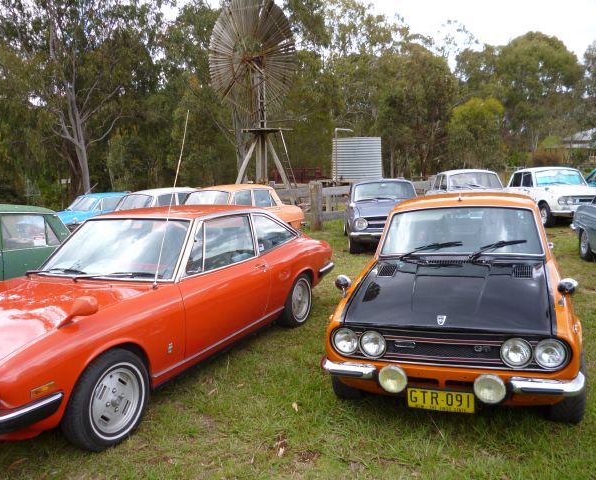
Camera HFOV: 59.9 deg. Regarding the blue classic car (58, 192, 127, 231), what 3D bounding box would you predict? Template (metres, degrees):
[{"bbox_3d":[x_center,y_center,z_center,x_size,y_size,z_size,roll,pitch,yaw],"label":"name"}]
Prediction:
[{"bbox_3d":[-5.426,-0.644,14.519,1.500,1.390,4.050,4,10,39],"label":"blue classic car"}]

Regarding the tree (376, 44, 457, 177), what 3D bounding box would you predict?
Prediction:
[{"bbox_3d":[7.782,-8.374,34.000,5.254,8.932,5.254,0,8,13],"label":"tree"}]

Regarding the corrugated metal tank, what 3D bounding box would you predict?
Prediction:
[{"bbox_3d":[1.789,-2.433,15.500,1.482,1.302,1.482,-1,8,7],"label":"corrugated metal tank"}]

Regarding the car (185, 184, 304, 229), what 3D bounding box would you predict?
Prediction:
[{"bbox_3d":[-1.548,-0.448,11.023,1.500,1.390,4.050,4,10,36],"label":"car"}]

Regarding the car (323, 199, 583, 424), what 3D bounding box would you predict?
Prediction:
[{"bbox_3d":[1.478,0.290,4.692,1.500,1.330,4.000,1,8,21],"label":"car"}]

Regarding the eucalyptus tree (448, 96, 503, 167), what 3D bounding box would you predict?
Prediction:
[{"bbox_3d":[11.378,-6.661,33.000,3.570,4.972,3.570,1,8,19],"label":"eucalyptus tree"}]

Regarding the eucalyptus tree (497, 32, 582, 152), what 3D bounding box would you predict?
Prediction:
[{"bbox_3d":[25.657,-15.511,55.000,9.137,13.067,9.137,2,8,25],"label":"eucalyptus tree"}]

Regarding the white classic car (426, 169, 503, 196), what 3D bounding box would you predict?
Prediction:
[{"bbox_3d":[4.263,-1.035,12.861,1.500,1.400,4.050,-1,8,5],"label":"white classic car"}]

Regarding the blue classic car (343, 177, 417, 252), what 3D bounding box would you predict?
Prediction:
[{"bbox_3d":[1.801,-0.624,11.129,1.520,1.380,4.020,-2,8,4],"label":"blue classic car"}]

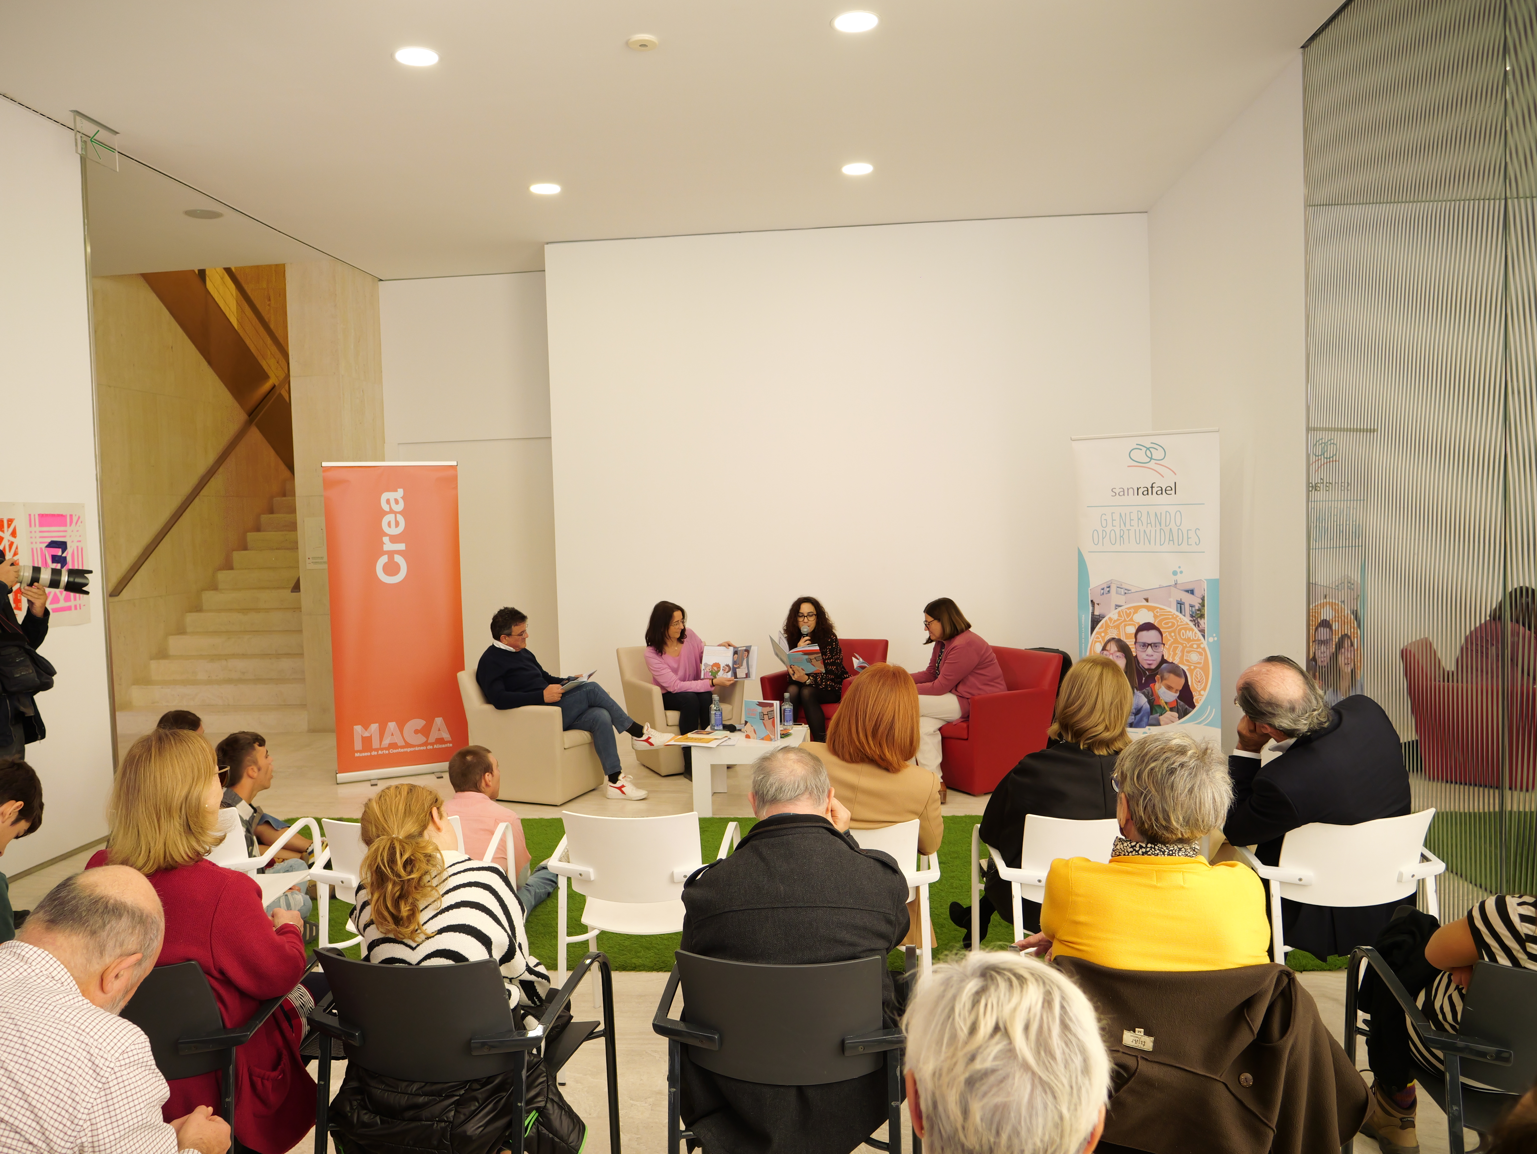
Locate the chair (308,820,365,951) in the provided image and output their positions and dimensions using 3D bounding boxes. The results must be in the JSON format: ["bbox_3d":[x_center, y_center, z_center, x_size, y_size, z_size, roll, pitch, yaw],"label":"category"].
[{"bbox_3d":[-1.040,1.075,3.296,0.530,0.800,0.540,-2,3,4],"label":"chair"}]

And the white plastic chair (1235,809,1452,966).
[{"bbox_3d":[1.581,1.033,3.132,0.540,0.810,0.540,-1,3,3],"label":"white plastic chair"}]

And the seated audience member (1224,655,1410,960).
[{"bbox_3d":[1.515,0.799,3.262,0.600,1.200,0.860,-2,3,-4],"label":"seated audience member"}]

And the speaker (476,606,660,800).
[{"bbox_3d":[-1.209,0.769,6.621,1.200,1.170,0.580,-1,3,17],"label":"speaker"}]

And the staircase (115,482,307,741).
[{"bbox_3d":[-4.642,0.061,10.673,1.730,2.400,3.300,-1,3,6],"label":"staircase"}]

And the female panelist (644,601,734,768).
[{"bbox_3d":[-0.538,0.722,7.050,0.580,1.130,0.750,-2,3,-16],"label":"female panelist"}]

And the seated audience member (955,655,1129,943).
[{"bbox_3d":[0.920,0.808,3.343,0.640,1.210,0.900,-2,3,-3],"label":"seated audience member"}]

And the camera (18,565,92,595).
[{"bbox_3d":[-3.138,-0.004,4.608,0.350,0.135,0.140,12,-6,-37],"label":"camera"}]

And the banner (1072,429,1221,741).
[{"bbox_3d":[2.310,0.163,6.517,0.860,2.090,0.140,0,3,28],"label":"banner"}]

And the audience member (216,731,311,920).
[{"bbox_3d":[-2.056,1.033,4.400,0.600,0.830,0.560,-4,4,-37],"label":"audience member"}]

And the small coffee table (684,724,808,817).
[{"bbox_3d":[-0.108,1.117,6.231,0.600,0.410,0.580,-1,3,5],"label":"small coffee table"}]

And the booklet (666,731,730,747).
[{"bbox_3d":[-0.397,0.917,5.992,0.310,0.020,0.260,-1,3,20],"label":"booklet"}]

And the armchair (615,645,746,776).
[{"bbox_3d":[-0.608,0.905,7.507,0.648,0.788,0.689,-3,3,-30],"label":"armchair"}]

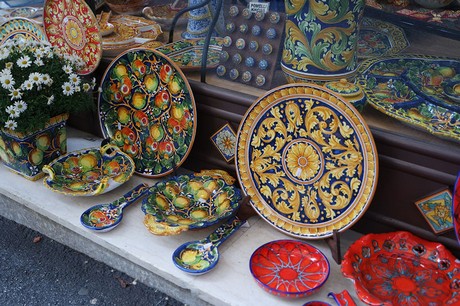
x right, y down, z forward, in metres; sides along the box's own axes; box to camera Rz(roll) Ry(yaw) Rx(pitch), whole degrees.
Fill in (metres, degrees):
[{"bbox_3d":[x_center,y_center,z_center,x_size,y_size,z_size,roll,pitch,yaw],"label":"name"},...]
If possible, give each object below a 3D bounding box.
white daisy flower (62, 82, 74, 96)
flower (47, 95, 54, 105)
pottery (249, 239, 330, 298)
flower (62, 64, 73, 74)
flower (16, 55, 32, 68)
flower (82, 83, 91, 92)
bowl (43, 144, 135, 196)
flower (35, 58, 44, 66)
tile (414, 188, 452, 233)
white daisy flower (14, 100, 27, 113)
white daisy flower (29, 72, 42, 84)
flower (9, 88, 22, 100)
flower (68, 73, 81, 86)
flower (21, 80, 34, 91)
[{"bbox_3d":[-0.537,-0.212,1.700,0.041,0.041,0.014,-21,1,-35],"label":"white daisy flower"},{"bbox_3d":[-0.600,-0.177,1.710,0.016,0.034,0.034,26,28,-9],"label":"flower"},{"bbox_3d":[0.151,0.302,1.306,0.203,0.044,0.203,-1,29,1],"label":"pottery"},{"bbox_3d":[-0.552,-0.285,1.737,0.037,0.037,0.014,-23,-5,-37],"label":"flower"},{"bbox_3d":[-0.667,-0.296,1.660,0.046,0.016,0.046,-12,71,-19],"label":"flower"},{"bbox_3d":[-0.493,-0.225,1.760,0.029,0.029,0.016,-9,4,-14],"label":"flower"},{"bbox_3d":[-0.461,0.077,1.681,0.288,0.072,0.285,18,33,29],"label":"bowl"},{"bbox_3d":[-0.627,-0.297,1.680,0.036,0.016,0.036,-12,68,-18],"label":"flower"},{"bbox_3d":[0.552,0.152,1.321,0.100,0.100,0.009,-36,-1,43],"label":"tile"},{"bbox_3d":[-0.660,-0.145,1.609,0.040,0.040,0.014,-10,-1,-19],"label":"white daisy flower"},{"bbox_3d":[-0.617,-0.236,1.626,0.041,0.041,0.014,-14,-7,-26],"label":"white daisy flower"},{"bbox_3d":[-0.696,-0.190,1.660,0.043,0.043,0.016,-13,-7,-21],"label":"flower"},{"bbox_3d":[-0.524,-0.247,1.730,0.040,0.040,0.016,-10,-1,-15],"label":"flower"},{"bbox_3d":[-0.659,-0.220,1.670,0.037,0.037,0.016,-13,1,-20],"label":"flower"}]

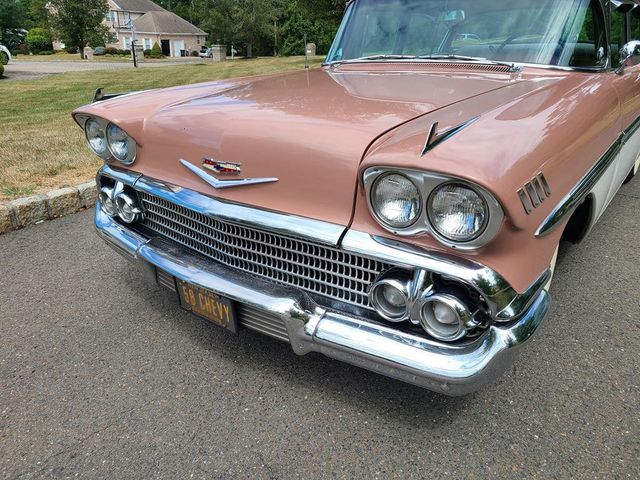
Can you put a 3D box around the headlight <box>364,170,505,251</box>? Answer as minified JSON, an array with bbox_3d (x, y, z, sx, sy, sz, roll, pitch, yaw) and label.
[{"bbox_3d":[0.258,-0.071,1.155,0.376,0.170,0.093,17,28,35],"label":"headlight"}]

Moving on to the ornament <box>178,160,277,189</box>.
[{"bbox_3d":[-0.320,-0.211,1.565,0.481,0.089,0.053,17,28,35],"label":"ornament"}]

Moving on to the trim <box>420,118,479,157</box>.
[{"bbox_3d":[0.327,-0.264,1.172,0.036,0.073,0.320,17,28,35],"label":"trim"}]

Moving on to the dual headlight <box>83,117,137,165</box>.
[{"bbox_3d":[-0.862,-0.405,1.981,0.360,0.175,0.089,17,28,35],"label":"dual headlight"}]

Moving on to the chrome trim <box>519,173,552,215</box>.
[{"bbox_3d":[0.538,-0.121,1.203,0.031,0.083,0.258,17,28,35],"label":"chrome trim"}]

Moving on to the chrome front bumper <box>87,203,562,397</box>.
[{"bbox_3d":[-0.257,0.089,1.773,1.940,0.249,0.441,17,28,35],"label":"chrome front bumper"}]

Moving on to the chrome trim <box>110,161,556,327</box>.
[{"bbox_3d":[-0.228,-0.111,1.731,1.896,0.196,0.401,17,28,35],"label":"chrome trim"}]

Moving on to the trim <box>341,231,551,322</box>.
[{"bbox_3d":[0.341,0.058,1.326,0.458,0.187,0.378,17,28,35],"label":"trim"}]

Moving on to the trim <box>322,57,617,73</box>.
[{"bbox_3d":[0.553,-0.905,2.471,1.620,0.058,0.320,17,28,35],"label":"trim"}]

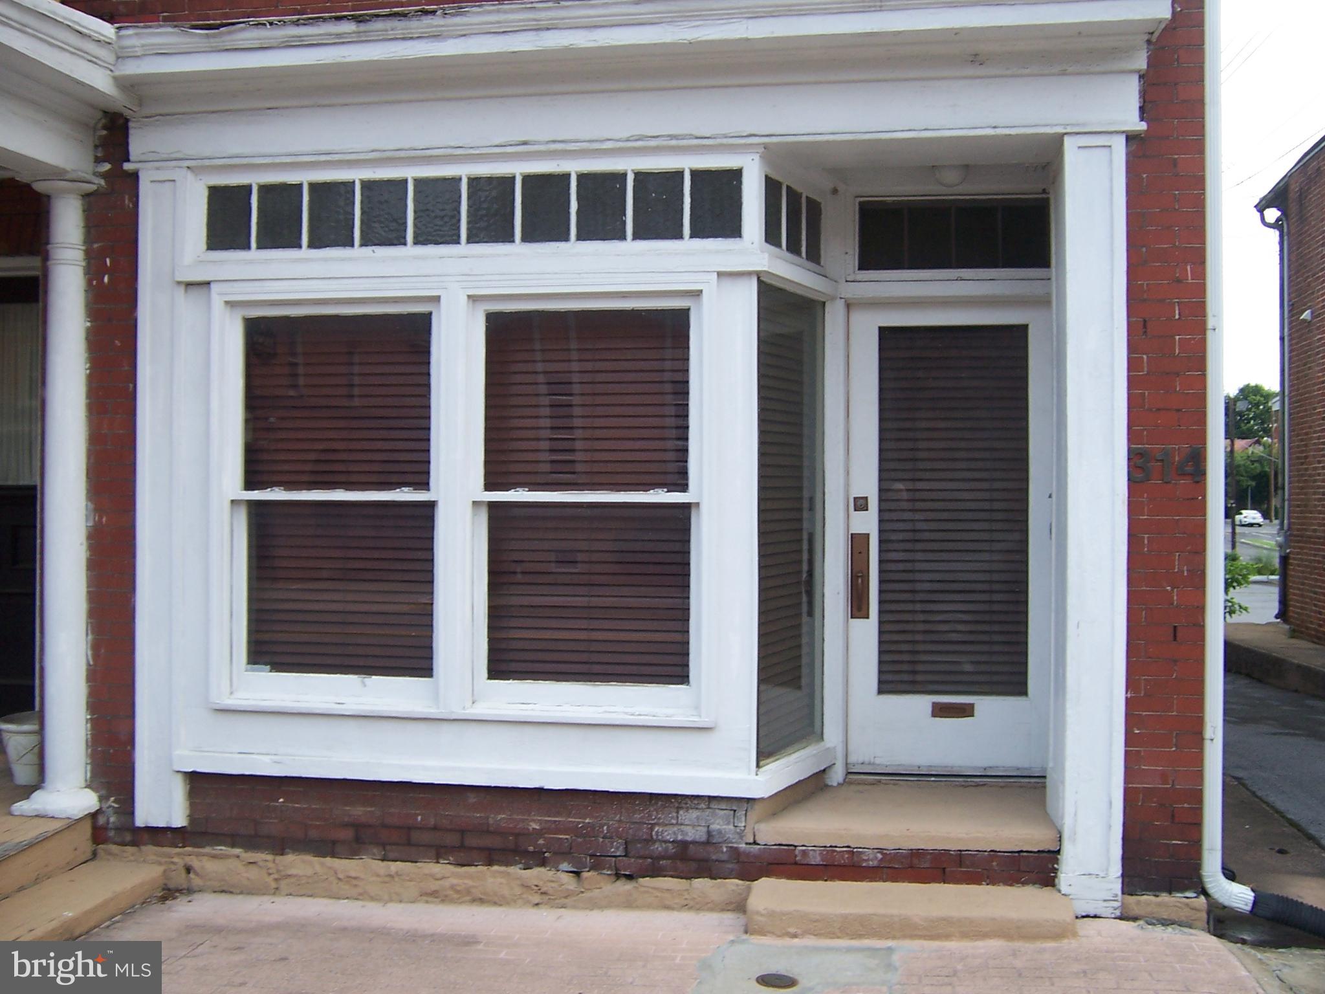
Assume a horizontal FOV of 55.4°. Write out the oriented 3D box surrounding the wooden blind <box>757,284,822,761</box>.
[{"bbox_3d":[0.500,0.102,5.235,0.060,1.870,0.655,1,1,30],"label":"wooden blind"}]

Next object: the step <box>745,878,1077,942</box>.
[{"bbox_3d":[0.919,1.554,4.752,1.177,0.106,0.340,0,1,8],"label":"step"}]

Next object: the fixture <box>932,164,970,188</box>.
[{"bbox_3d":[1.203,-1.350,5.270,0.160,0.130,0.160,0,1,8],"label":"fixture"}]

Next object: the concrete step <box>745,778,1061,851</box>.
[{"bbox_3d":[0.983,1.318,5.204,1.165,0.088,0.640,0,1,8],"label":"concrete step"}]

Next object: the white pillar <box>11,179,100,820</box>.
[{"bbox_3d":[-2.489,-0.002,5.250,0.280,2.630,0.270,0,1,8],"label":"white pillar"}]

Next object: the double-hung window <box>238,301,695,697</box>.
[{"bbox_3d":[-0.830,0.016,5.190,1.976,1.601,0.090,0,1,8],"label":"double-hung window"}]

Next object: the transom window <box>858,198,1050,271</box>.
[{"bbox_3d":[1.253,-1.128,5.460,0.809,0.310,0.060,0,1,8],"label":"transom window"}]

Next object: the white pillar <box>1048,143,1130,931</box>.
[{"bbox_3d":[1.633,0.110,4.837,0.215,2.905,0.280,0,1,8],"label":"white pillar"}]

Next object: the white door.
[{"bbox_3d":[1.253,0.179,5.485,0.892,2.041,0.050,0,1,8],"label":"white door"}]

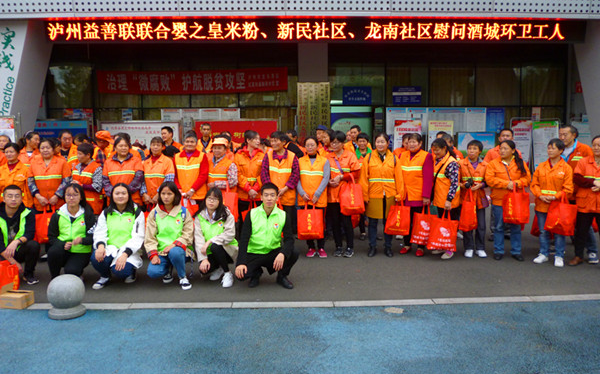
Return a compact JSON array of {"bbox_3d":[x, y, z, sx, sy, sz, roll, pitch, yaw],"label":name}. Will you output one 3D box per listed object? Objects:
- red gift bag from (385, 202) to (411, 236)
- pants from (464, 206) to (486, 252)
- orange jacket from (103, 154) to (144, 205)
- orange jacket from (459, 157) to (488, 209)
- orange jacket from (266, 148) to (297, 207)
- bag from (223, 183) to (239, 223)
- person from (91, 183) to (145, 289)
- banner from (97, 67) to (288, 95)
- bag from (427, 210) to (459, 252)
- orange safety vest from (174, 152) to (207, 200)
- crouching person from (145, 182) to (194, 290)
[{"bbox_3d":[1.246,0.413,6.200,0.320,0.457,0.120,1,5,12],"label":"red gift bag"},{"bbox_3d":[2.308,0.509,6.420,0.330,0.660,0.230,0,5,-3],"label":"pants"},{"bbox_3d":[-2.313,-0.092,6.360,0.540,0.660,0.320,-1,5,-9],"label":"orange jacket"},{"bbox_3d":[2.281,-0.033,6.379,0.410,0.690,0.270,1,6,8],"label":"orange jacket"},{"bbox_3d":[-0.237,-0.109,6.221,0.400,0.720,0.280,1,6,10],"label":"orange jacket"},{"bbox_3d":[-0.914,0.200,6.250,0.290,0.520,0.130,2,6,23],"label":"bag"},{"bbox_3d":[-1.992,0.497,5.297,0.530,1.060,0.650,-1,6,-9],"label":"person"},{"bbox_3d":[-2.679,-2.642,12.095,4.850,0.570,0.050,0,6,0],"label":"banner"},{"bbox_3d":[1.780,0.557,6.061,0.370,0.530,0.110,1,5,18],"label":"bag"},{"bbox_3d":[-1.433,-0.151,6.380,0.440,0.660,0.290,-1,5,-6],"label":"orange safety vest"},{"bbox_3d":[-1.419,0.500,5.278,0.520,1.060,0.650,-1,6,-6],"label":"crouching person"}]

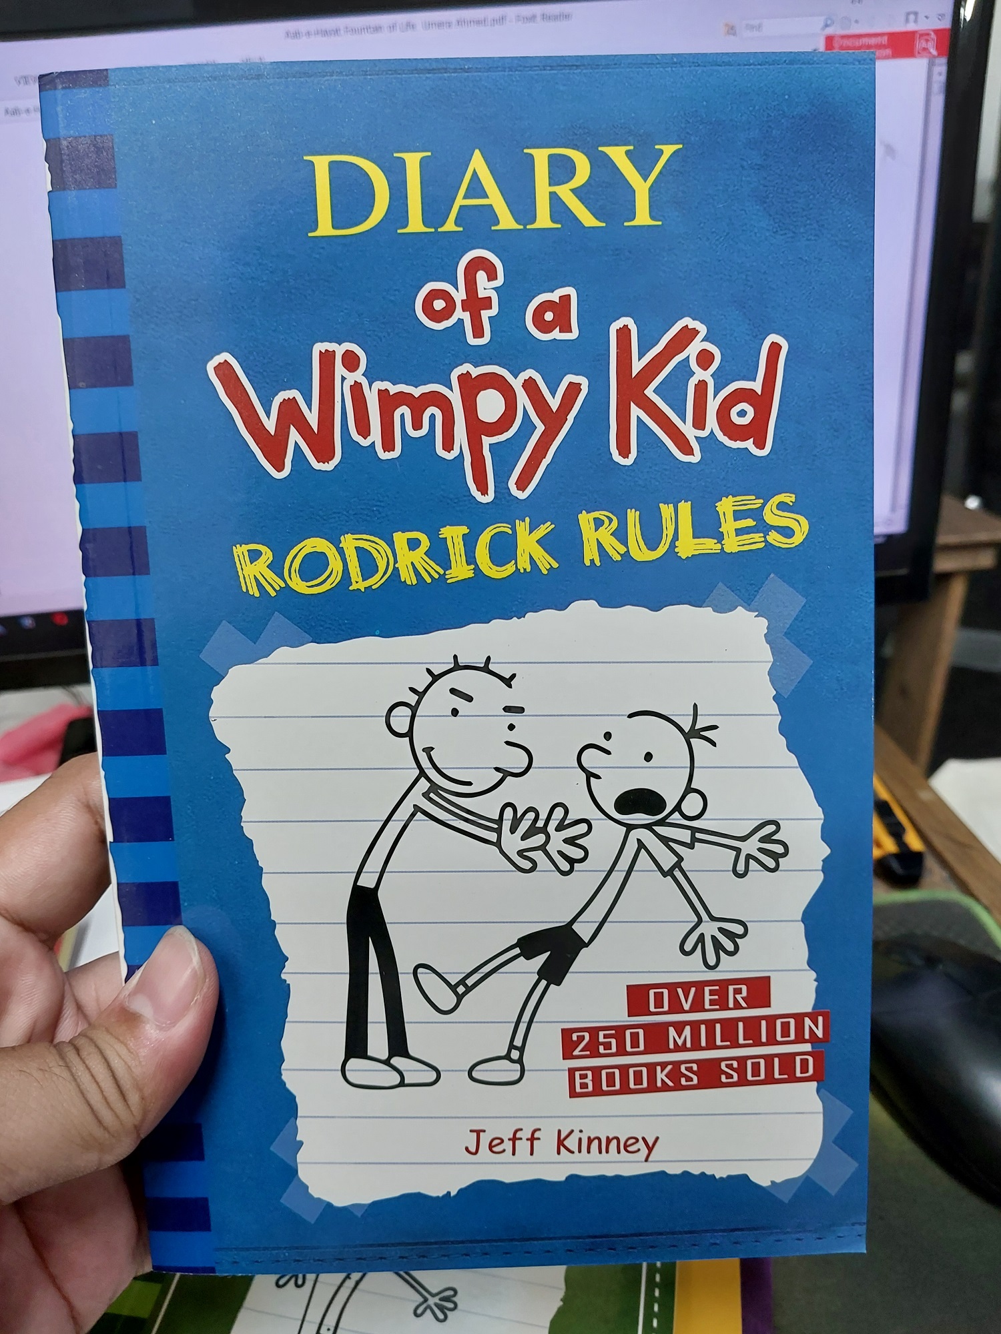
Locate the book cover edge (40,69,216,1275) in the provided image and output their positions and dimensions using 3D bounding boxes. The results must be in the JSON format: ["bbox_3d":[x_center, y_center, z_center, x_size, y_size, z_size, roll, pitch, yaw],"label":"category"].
[{"bbox_3d":[-0.061,0.008,0.196,0.011,0.202,0.009,-2,9,0],"label":"book cover edge"}]

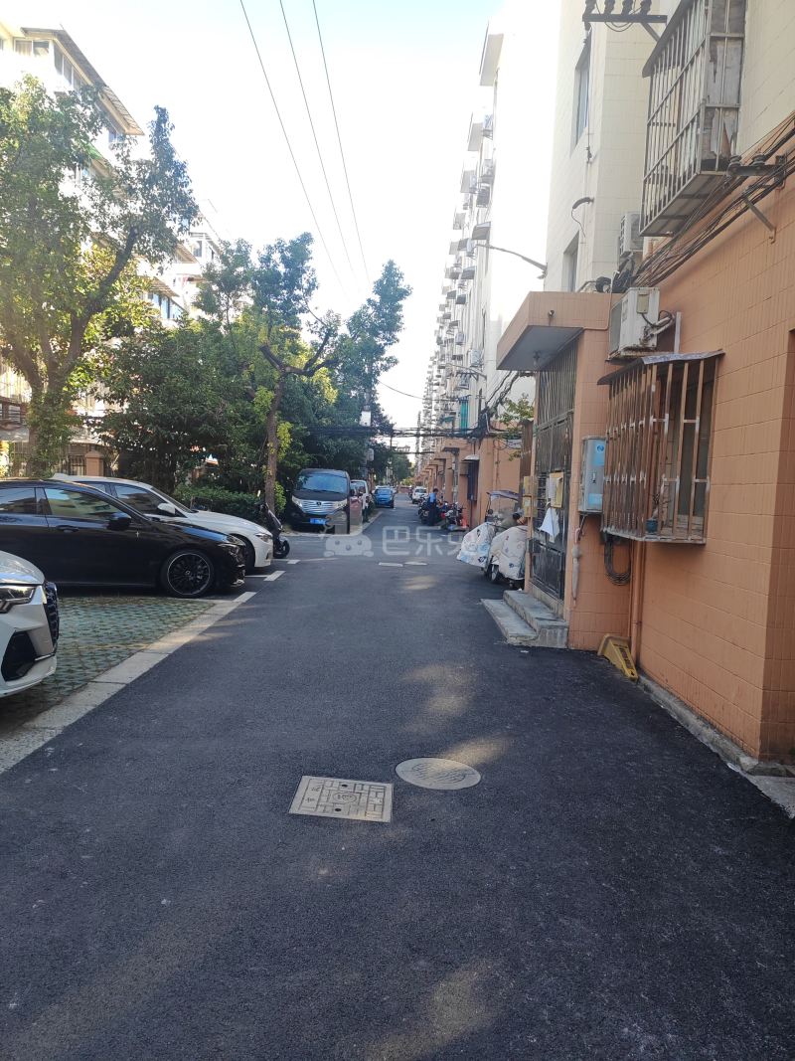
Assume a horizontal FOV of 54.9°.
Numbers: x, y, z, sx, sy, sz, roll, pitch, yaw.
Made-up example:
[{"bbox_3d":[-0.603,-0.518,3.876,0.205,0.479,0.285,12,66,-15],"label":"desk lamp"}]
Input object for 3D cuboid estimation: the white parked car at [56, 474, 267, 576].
[{"bbox_3d":[-4.423,-0.097,12.659,4.750,1.460,1.830,2,4,-16],"label":"white parked car"}]

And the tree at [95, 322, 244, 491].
[{"bbox_3d":[-6.893,-3.225,23.243,4.600,6.200,4.500,3,3,1],"label":"tree"}]

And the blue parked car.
[{"bbox_3d":[-1.034,-2.504,59.000,1.700,1.520,4.000,3,3,1],"label":"blue parked car"}]

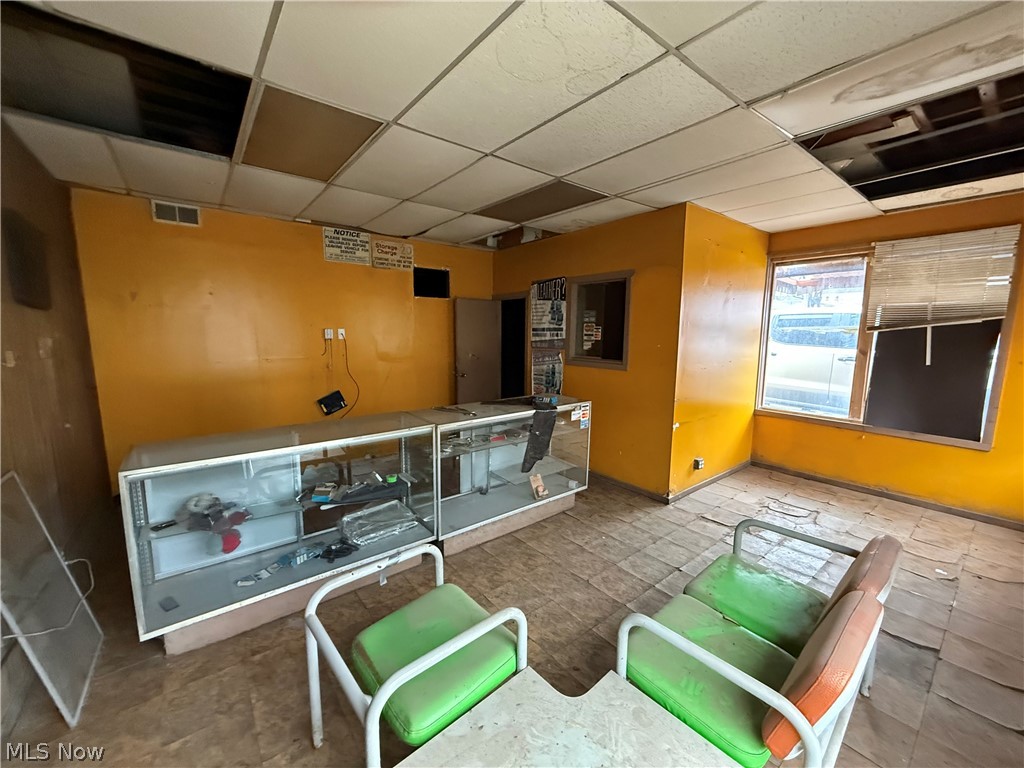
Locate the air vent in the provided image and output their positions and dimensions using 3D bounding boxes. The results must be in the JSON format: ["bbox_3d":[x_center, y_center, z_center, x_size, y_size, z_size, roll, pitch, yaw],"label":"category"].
[{"bbox_3d":[-2.878,-1.464,3.558,0.330,0.178,0.025,-5,10,-38],"label":"air vent"}]

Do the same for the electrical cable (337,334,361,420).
[{"bbox_3d":[-1.802,-0.056,4.593,0.215,0.980,0.050,-5,10,-38],"label":"electrical cable"}]

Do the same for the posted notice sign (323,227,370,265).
[{"bbox_3d":[-1.760,-1.467,4.454,0.487,0.333,0.012,-5,10,-38],"label":"posted notice sign"}]

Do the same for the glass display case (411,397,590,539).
[{"bbox_3d":[-0.057,0.644,3.390,1.490,0.930,0.510,-5,10,-38],"label":"glass display case"}]

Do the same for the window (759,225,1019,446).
[{"bbox_3d":[3.428,-0.431,4.037,0.120,1.800,1.850,-5,10,-38],"label":"window"}]

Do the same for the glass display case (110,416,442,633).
[{"bbox_3d":[-1.239,0.755,2.465,1.495,0.930,0.510,-5,10,-38],"label":"glass display case"}]

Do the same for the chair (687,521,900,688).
[{"bbox_3d":[1.187,0.981,1.807,0.590,0.770,0.680,-5,10,-38],"label":"chair"}]

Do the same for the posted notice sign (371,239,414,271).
[{"bbox_3d":[-1.360,-1.478,4.770,0.487,0.315,0.012,-5,10,-38],"label":"posted notice sign"}]

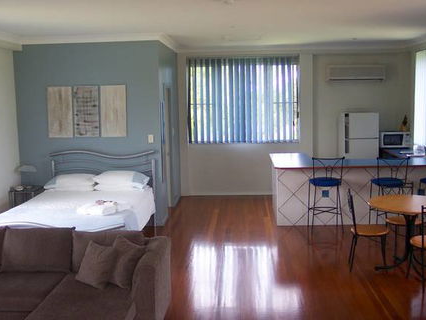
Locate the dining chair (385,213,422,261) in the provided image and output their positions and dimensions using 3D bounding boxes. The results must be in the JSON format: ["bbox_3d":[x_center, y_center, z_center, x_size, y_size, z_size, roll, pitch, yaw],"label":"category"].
[{"bbox_3d":[2.264,0.727,6.088,0.420,0.880,0.460,-1,7,4],"label":"dining chair"}]

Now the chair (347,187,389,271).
[{"bbox_3d":[1.742,0.786,5.686,0.450,0.880,0.420,-1,7,4],"label":"chair"}]

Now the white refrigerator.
[{"bbox_3d":[2.836,-0.092,9.977,0.639,1.675,0.660,-1,6,2],"label":"white refrigerator"}]

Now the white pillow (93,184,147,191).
[{"bbox_3d":[-1.348,0.353,7.428,0.742,0.130,0.460,-1,6,2],"label":"white pillow"}]

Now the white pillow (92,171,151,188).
[{"bbox_3d":[-1.303,0.291,7.289,0.774,0.234,0.458,-1,7,3],"label":"white pillow"}]

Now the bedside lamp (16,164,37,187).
[{"bbox_3d":[-2.752,0.237,7.480,0.310,0.343,0.300,-1,7,4],"label":"bedside lamp"}]

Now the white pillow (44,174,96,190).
[{"bbox_3d":[-2.096,0.320,7.445,0.739,0.183,0.460,-1,6,2],"label":"white pillow"}]

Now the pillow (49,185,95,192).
[{"bbox_3d":[-2.052,0.398,7.393,0.660,0.130,0.430,-1,7,4],"label":"pillow"}]

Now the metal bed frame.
[{"bbox_3d":[-1.634,0.451,7.634,1.632,1.220,0.100,-1,7,4],"label":"metal bed frame"}]

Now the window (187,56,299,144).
[{"bbox_3d":[0.581,-1.156,9.858,2.185,1.687,0.110,-1,7,4],"label":"window"}]

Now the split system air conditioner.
[{"bbox_3d":[2.847,-1.737,10.105,1.168,0.300,0.200,-1,6,2],"label":"split system air conditioner"}]

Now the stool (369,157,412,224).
[{"bbox_3d":[2.537,0.492,7.349,0.470,1.070,0.510,-1,6,2],"label":"stool"}]

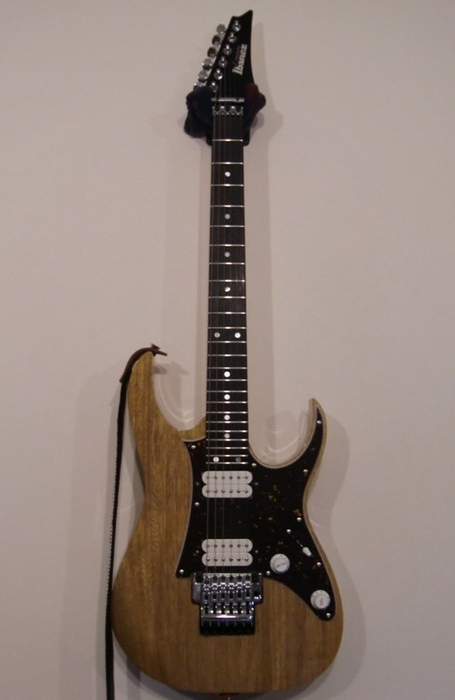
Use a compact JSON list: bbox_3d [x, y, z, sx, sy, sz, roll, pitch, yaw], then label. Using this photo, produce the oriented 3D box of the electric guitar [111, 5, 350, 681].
[{"bbox_3d":[0.001,-0.034,0.961,0.310,0.990,0.066,0,-7,0],"label":"electric guitar"}]

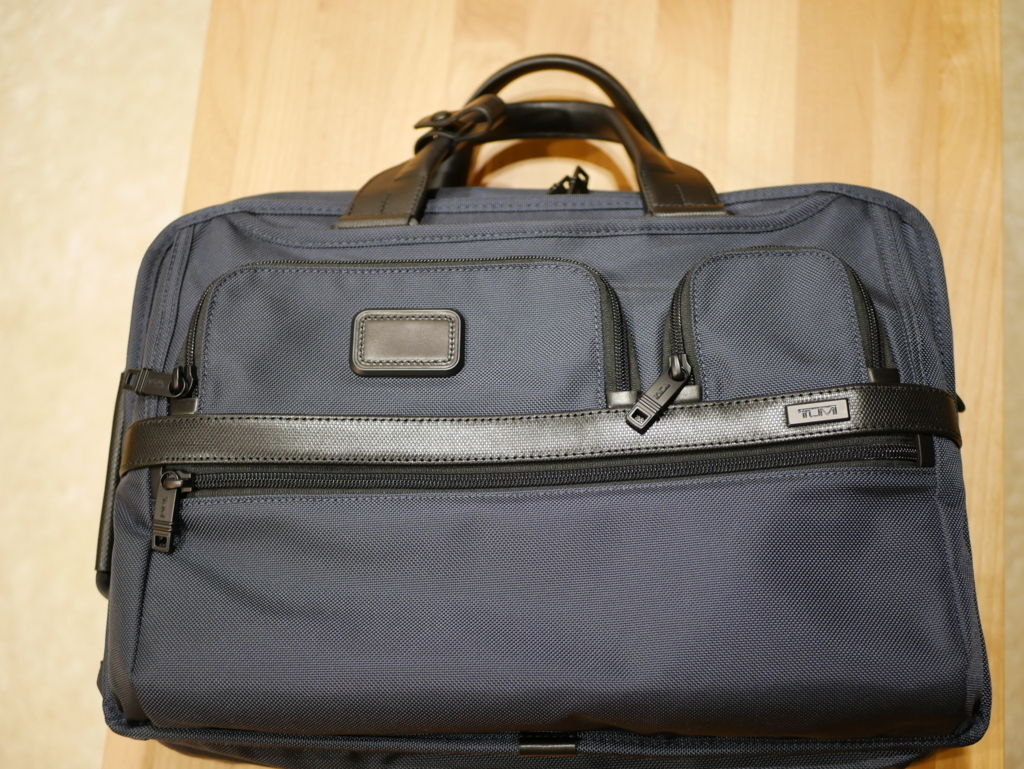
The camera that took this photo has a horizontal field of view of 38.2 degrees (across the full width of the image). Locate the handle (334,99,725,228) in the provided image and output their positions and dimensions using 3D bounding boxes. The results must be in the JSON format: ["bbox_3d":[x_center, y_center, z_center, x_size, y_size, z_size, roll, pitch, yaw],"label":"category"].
[{"bbox_3d":[0.009,-0.112,0.757,0.198,0.052,0.058,-1,73,0],"label":"handle"}]

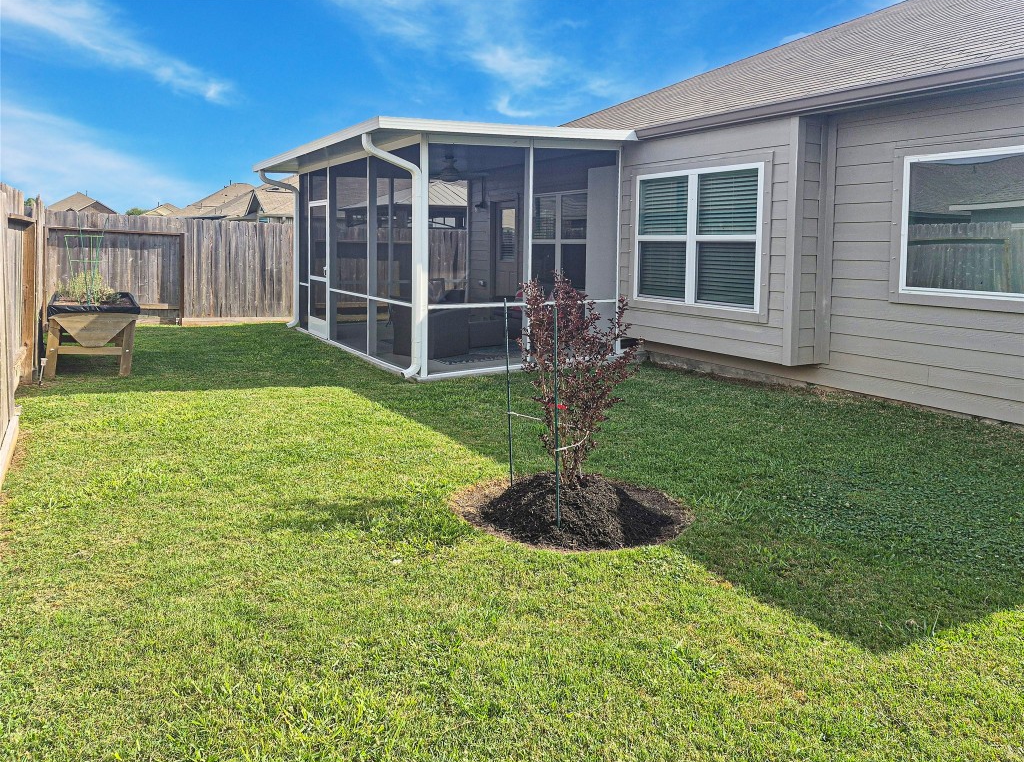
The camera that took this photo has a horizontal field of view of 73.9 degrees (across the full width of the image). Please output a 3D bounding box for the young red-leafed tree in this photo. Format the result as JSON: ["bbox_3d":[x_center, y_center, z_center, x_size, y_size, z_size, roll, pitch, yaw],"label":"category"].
[{"bbox_3d":[0.371,0.007,3.890,0.660,1.200,0.640,2,12,5],"label":"young red-leafed tree"}]

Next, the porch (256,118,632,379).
[{"bbox_3d":[-1.206,-1.921,9.860,3.700,2.750,5.300,-7,14,-32],"label":"porch"}]

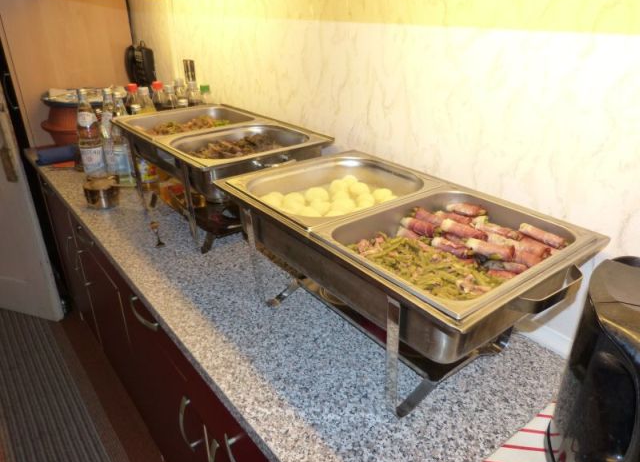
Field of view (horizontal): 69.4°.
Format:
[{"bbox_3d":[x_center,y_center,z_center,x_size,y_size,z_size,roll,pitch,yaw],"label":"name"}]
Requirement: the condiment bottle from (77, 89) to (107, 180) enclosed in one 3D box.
[{"bbox_3d":[-0.795,-0.328,1.611,0.080,0.319,0.080,-12,29,-24],"label":"condiment bottle"}]

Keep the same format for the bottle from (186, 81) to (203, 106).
[{"bbox_3d":[-0.468,-0.402,1.763,0.083,0.323,0.083,-6,27,-13],"label":"bottle"}]

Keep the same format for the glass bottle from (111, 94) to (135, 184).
[{"bbox_3d":[-0.670,-0.309,1.577,0.076,0.317,0.076,-10,28,-21],"label":"glass bottle"}]

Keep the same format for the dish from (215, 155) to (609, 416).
[{"bbox_3d":[0.119,0.069,0.876,0.378,0.270,0.608,-19,32,-34],"label":"dish"}]

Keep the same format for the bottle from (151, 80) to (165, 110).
[{"bbox_3d":[-0.585,-0.392,1.737,0.085,0.326,0.085,-8,27,-17],"label":"bottle"}]

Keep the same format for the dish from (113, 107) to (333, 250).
[{"bbox_3d":[-0.297,-0.172,1.360,0.378,0.270,0.608,-20,33,-36],"label":"dish"}]

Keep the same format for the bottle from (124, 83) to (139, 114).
[{"bbox_3d":[-0.654,-0.365,1.681,0.085,0.326,0.085,-9,28,-19],"label":"bottle"}]

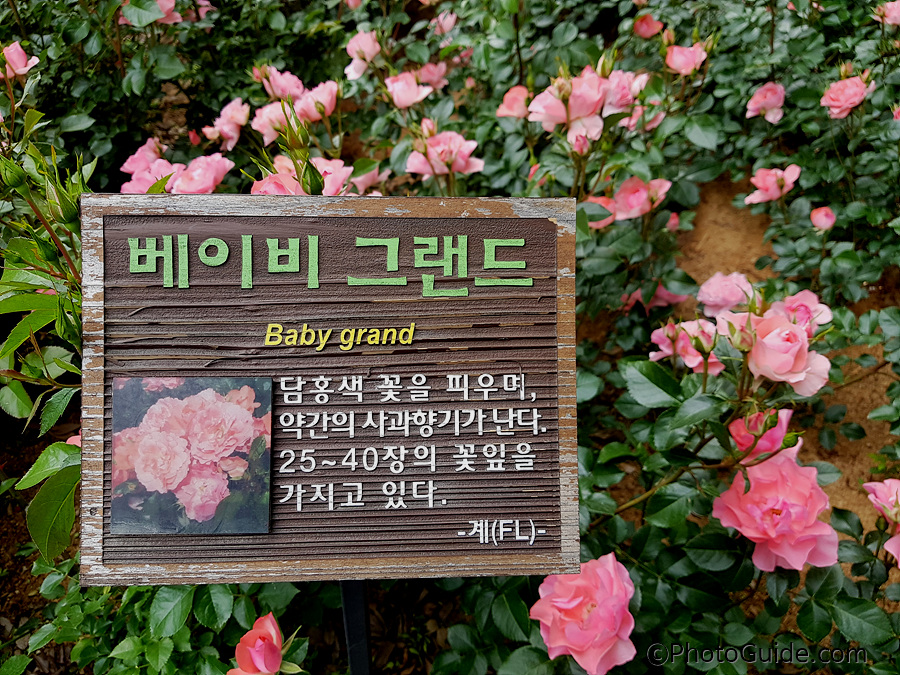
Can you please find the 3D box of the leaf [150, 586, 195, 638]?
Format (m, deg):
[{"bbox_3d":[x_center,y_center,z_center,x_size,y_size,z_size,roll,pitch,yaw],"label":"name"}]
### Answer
[{"bbox_3d":[-0.245,0.242,0.600,0.036,0.010,0.049,32,53,7],"label":"leaf"}]

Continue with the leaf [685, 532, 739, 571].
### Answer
[{"bbox_3d":[0.201,0.165,0.520,0.039,0.012,0.031,0,56,11],"label":"leaf"}]

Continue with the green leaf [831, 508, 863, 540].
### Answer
[{"bbox_3d":[0.400,0.188,0.680,0.026,0.010,0.038,-27,52,-3],"label":"green leaf"}]

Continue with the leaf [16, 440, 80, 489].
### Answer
[{"bbox_3d":[-0.313,0.100,0.530,0.062,0.014,0.036,-38,41,-24],"label":"leaf"}]

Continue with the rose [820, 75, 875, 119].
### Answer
[{"bbox_3d":[0.557,-0.339,0.950,0.070,0.052,0.057,15,80,23],"label":"rose"}]

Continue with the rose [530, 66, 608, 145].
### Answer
[{"bbox_3d":[0.142,-0.281,0.820,0.092,0.082,0.088,2,37,0],"label":"rose"}]

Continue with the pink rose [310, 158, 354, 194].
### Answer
[{"bbox_3d":[-0.146,-0.193,0.820,0.058,0.055,0.055,0,32,0],"label":"pink rose"}]

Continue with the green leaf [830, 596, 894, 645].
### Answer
[{"bbox_3d":[0.323,0.222,0.530,0.044,0.012,0.036,27,66,32],"label":"green leaf"}]

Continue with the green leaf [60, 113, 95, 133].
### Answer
[{"bbox_3d":[-0.569,-0.328,1.030,0.054,0.013,0.034,0,41,0],"label":"green leaf"}]

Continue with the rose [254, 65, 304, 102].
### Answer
[{"bbox_3d":[-0.208,-0.307,0.820,0.058,0.042,0.050,-8,56,-11],"label":"rose"}]

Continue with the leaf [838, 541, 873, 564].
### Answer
[{"bbox_3d":[0.414,0.220,0.690,0.038,0.011,0.025,0,45,0],"label":"leaf"}]

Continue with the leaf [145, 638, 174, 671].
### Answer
[{"bbox_3d":[-0.294,0.320,0.680,0.025,0.010,0.028,-9,56,-22],"label":"leaf"}]

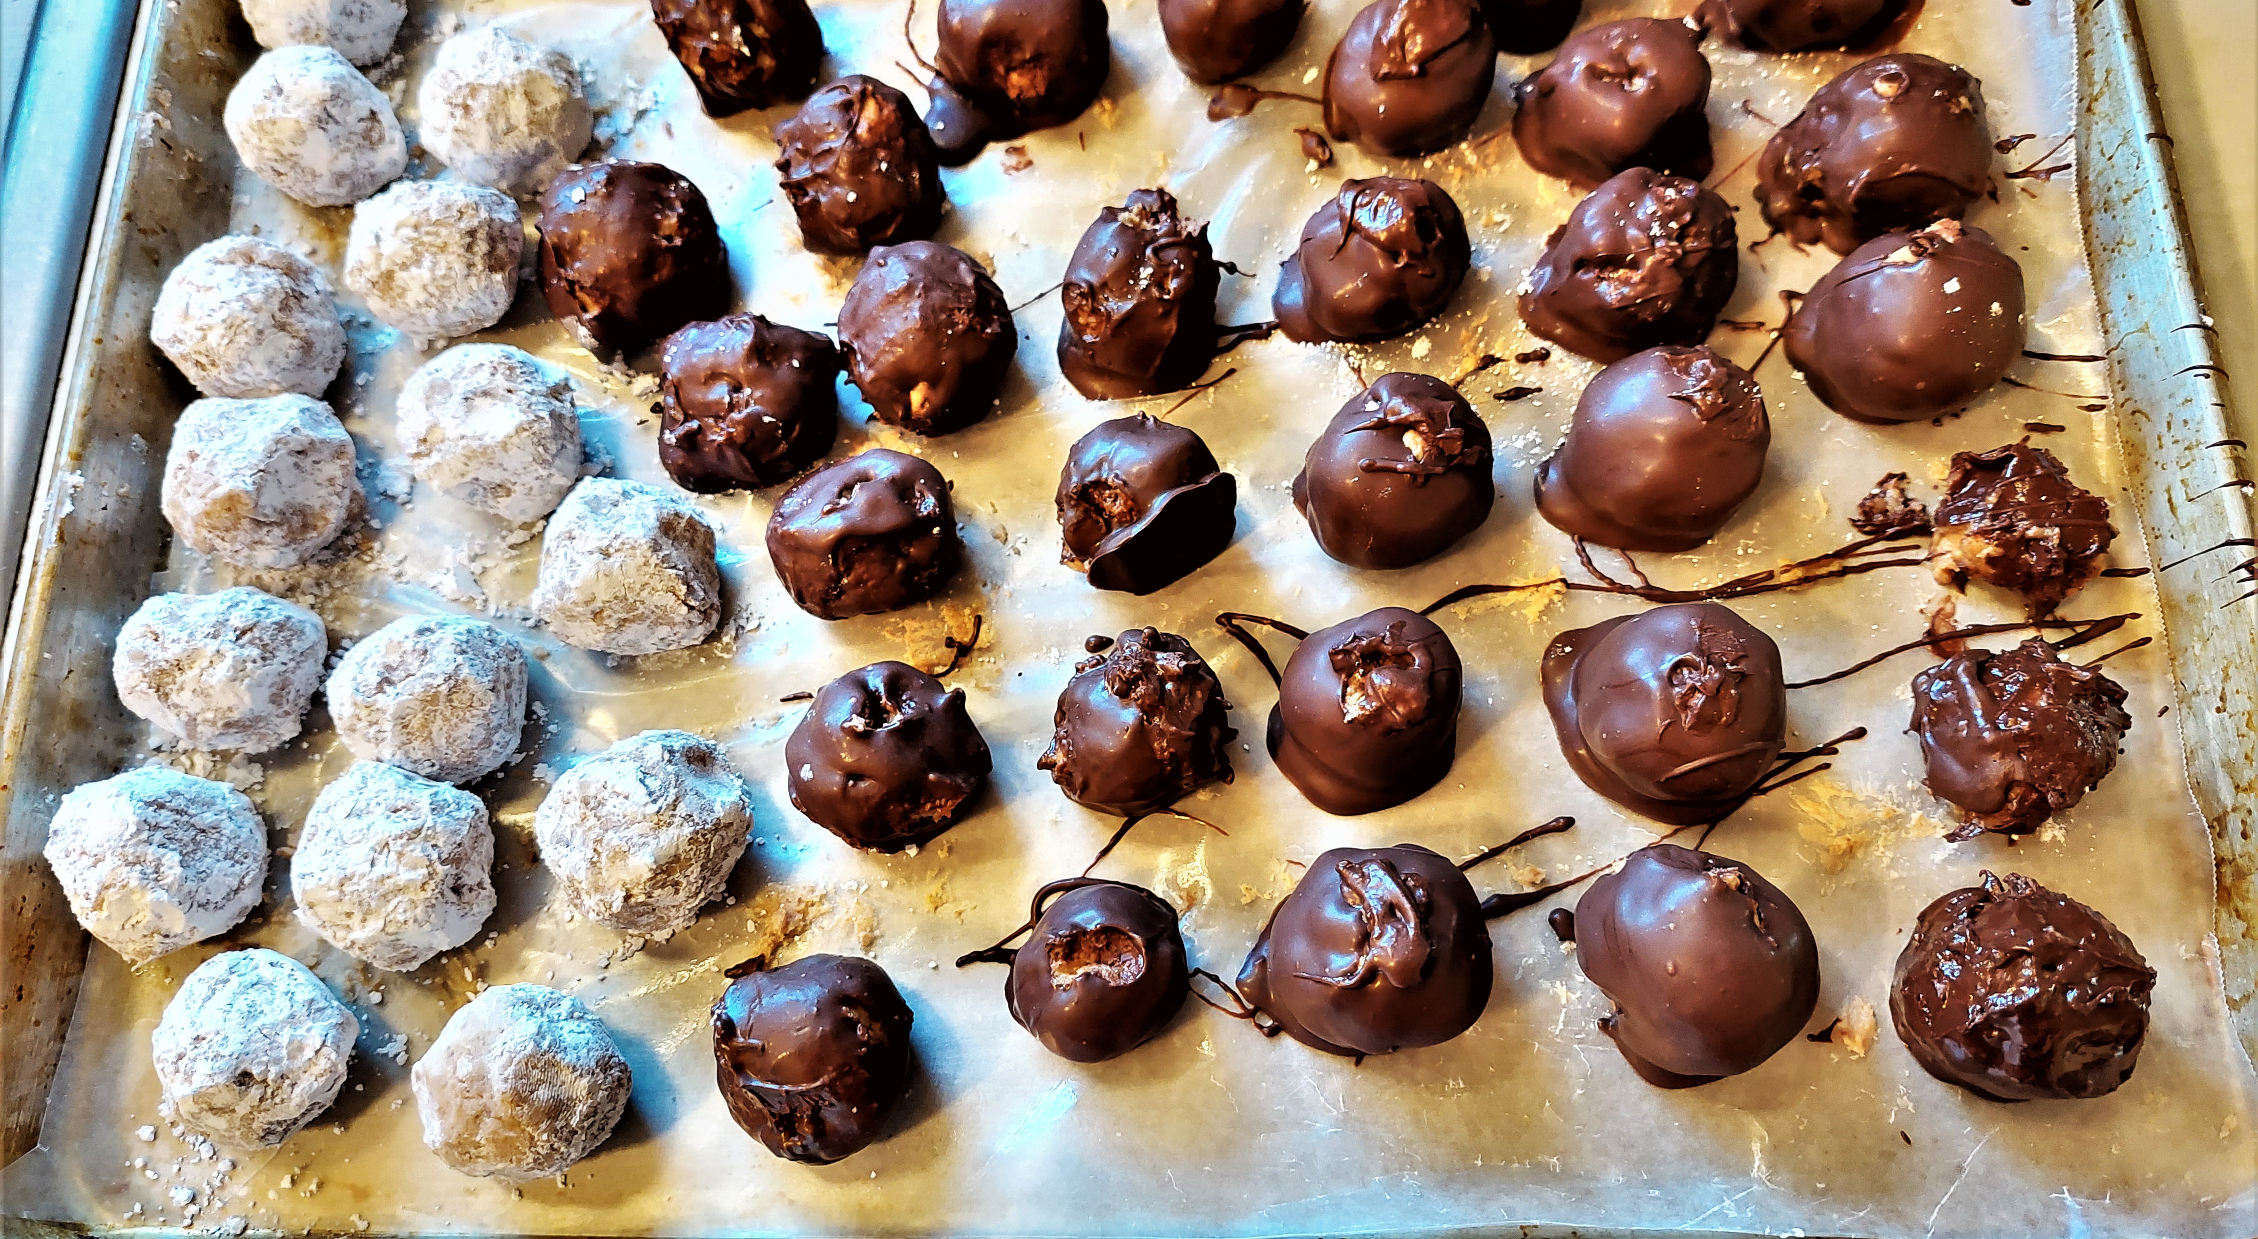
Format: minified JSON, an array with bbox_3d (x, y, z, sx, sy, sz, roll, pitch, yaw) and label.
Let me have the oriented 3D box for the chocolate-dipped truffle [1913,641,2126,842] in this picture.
[{"bbox_3d":[0.175,0.023,0.309,0.039,0.034,0.039,-1,72,1],"label":"chocolate-dipped truffle"}]

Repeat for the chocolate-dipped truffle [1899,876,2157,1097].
[{"bbox_3d":[0.163,0.067,0.287,0.042,0.038,0.041,-1,72,1],"label":"chocolate-dipped truffle"}]

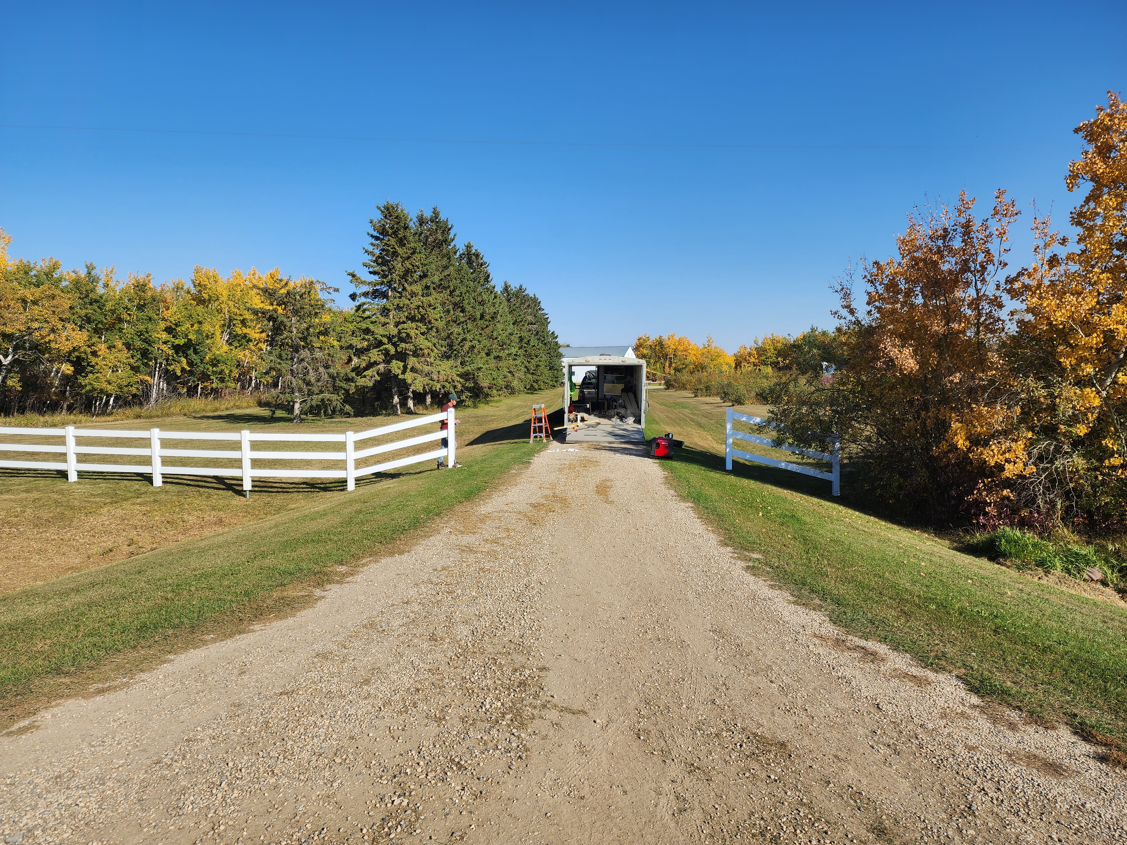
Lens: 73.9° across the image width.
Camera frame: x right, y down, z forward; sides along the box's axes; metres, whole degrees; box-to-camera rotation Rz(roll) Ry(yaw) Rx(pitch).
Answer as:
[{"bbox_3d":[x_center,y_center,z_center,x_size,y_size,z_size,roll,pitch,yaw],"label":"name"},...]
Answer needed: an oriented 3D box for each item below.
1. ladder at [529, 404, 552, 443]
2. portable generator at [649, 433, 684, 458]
[{"bbox_3d":[-0.695,0.030,22.650,0.500,1.140,0.700,-2,5,19],"label":"ladder"},{"bbox_3d":[2.410,0.630,18.300,0.580,0.500,0.450,3,3,6],"label":"portable generator"}]

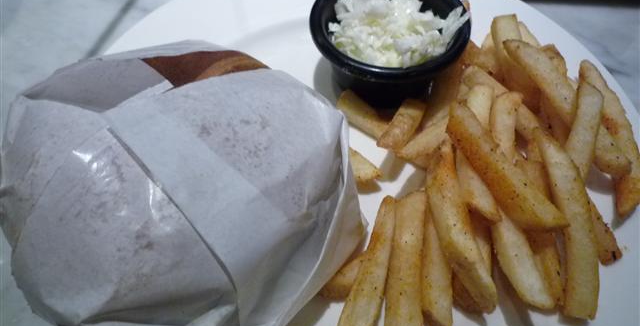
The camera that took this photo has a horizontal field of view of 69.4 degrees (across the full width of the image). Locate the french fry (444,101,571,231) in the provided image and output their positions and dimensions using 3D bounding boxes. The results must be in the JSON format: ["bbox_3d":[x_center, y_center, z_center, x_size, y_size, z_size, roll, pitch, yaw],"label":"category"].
[{"bbox_3d":[0.076,0.001,0.193,0.013,0.013,0.064,-34,74,-19],"label":"french fry"}]

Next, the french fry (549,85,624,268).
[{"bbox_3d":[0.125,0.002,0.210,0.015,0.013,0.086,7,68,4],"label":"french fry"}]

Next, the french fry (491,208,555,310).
[{"bbox_3d":[0.082,0.038,0.190,0.011,0.012,0.045,-19,77,-11],"label":"french fry"}]

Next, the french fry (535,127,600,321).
[{"bbox_3d":[0.099,0.024,0.190,0.013,0.012,0.077,-4,76,-3],"label":"french fry"}]

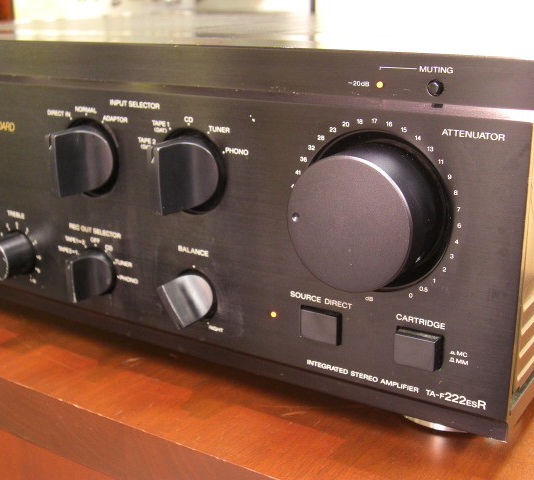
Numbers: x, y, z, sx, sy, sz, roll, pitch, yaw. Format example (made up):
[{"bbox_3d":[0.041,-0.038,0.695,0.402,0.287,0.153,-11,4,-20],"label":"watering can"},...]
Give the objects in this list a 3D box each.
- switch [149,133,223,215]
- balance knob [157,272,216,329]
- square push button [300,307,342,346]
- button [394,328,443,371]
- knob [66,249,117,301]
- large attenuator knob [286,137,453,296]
[{"bbox_3d":[-0.036,-0.025,0.329,0.028,0.028,0.022,10,20,31],"label":"switch"},{"bbox_3d":[-0.035,0.025,0.346,0.020,0.020,0.017,10,20,31],"label":"balance knob"},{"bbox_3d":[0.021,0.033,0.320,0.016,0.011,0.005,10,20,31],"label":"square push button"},{"bbox_3d":[0.054,0.040,0.298,0.015,0.011,0.006,10,20,31],"label":"button"},{"bbox_3d":[-0.082,0.017,0.376,0.020,0.020,0.016,10,20,31],"label":"knob"},{"bbox_3d":[0.032,-0.008,0.289,0.049,0.049,0.021,10,20,31],"label":"large attenuator knob"}]

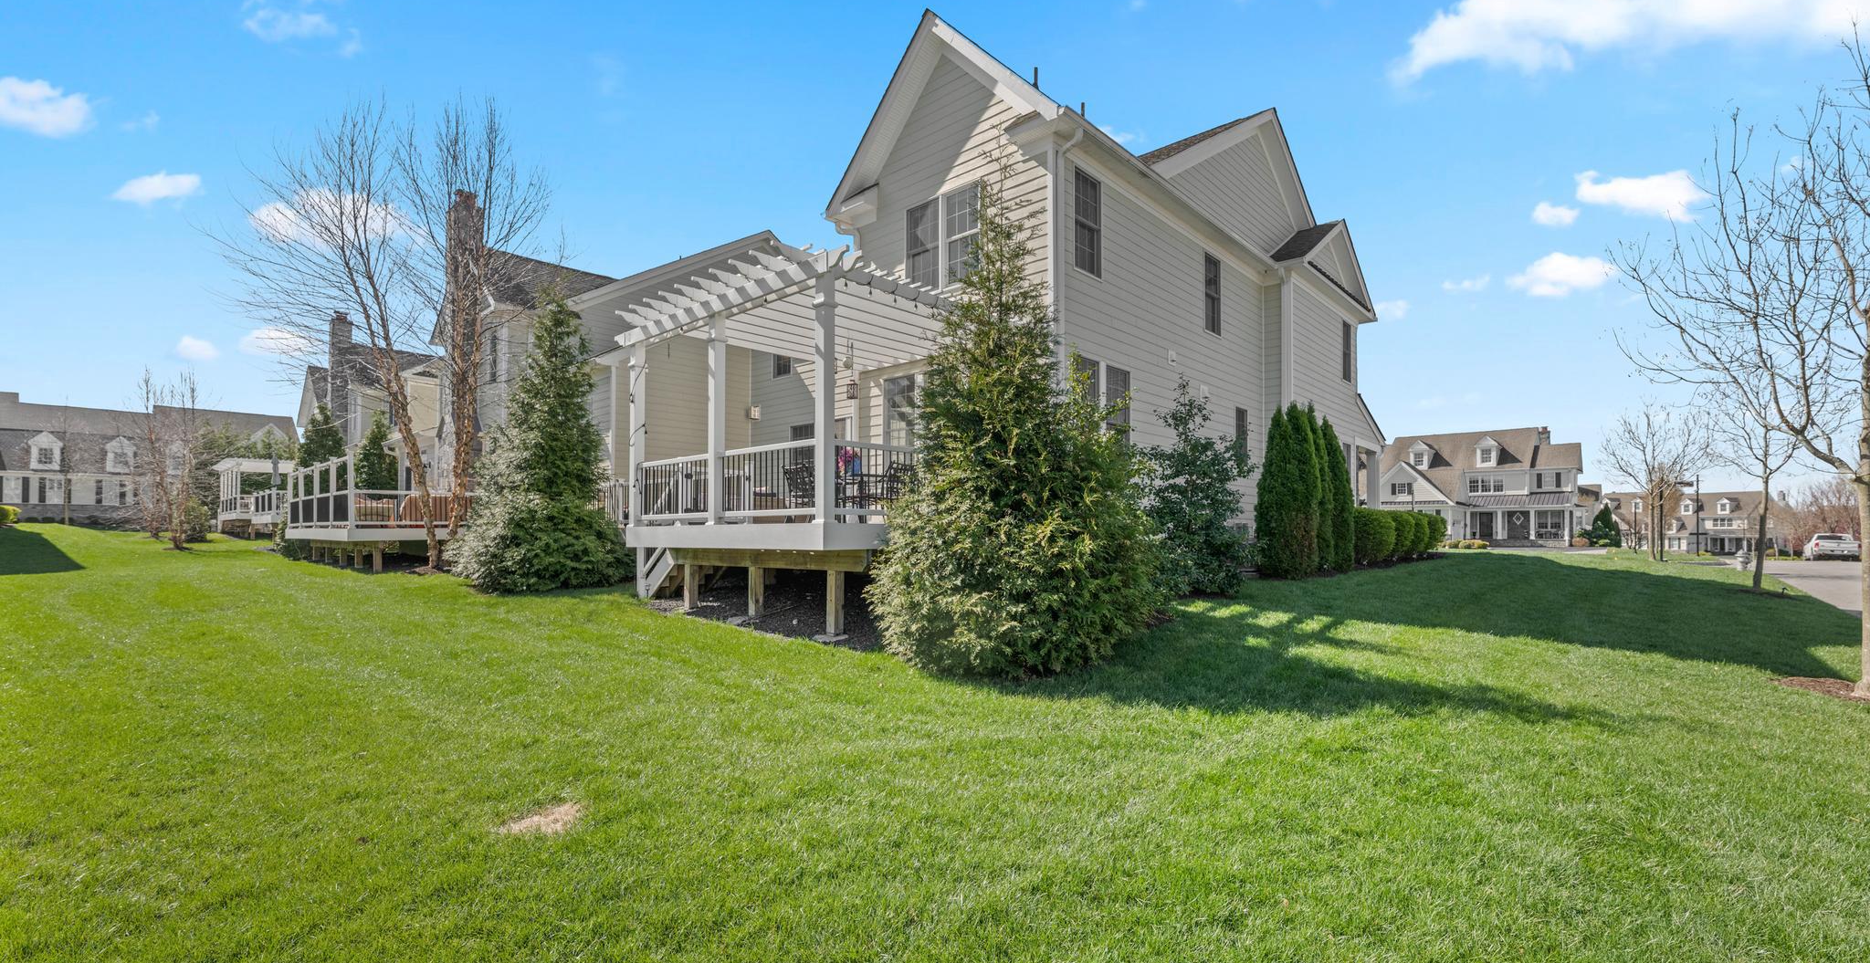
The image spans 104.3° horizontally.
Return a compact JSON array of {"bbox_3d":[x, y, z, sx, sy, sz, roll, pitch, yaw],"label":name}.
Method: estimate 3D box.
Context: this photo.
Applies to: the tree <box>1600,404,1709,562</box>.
[{"bbox_3d":[35.426,0.072,35.800,4.300,7.700,4.300,-2,-3,44],"label":"tree"}]

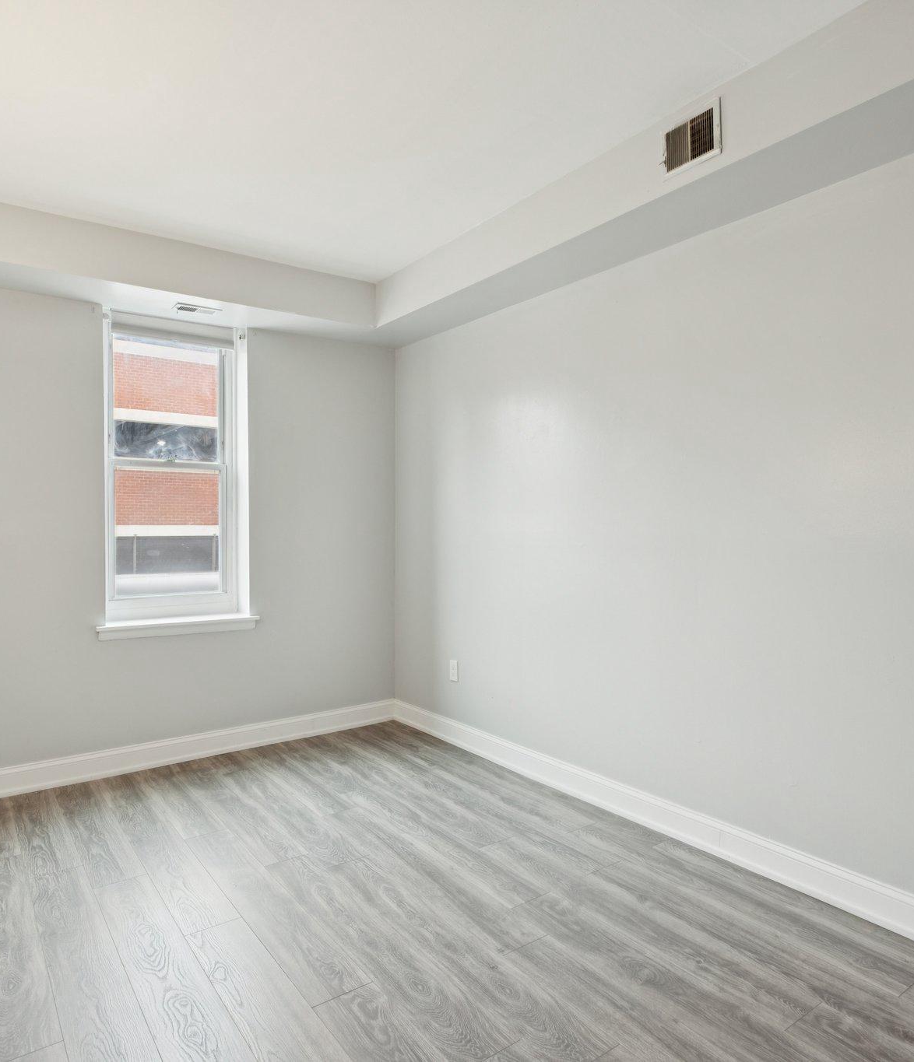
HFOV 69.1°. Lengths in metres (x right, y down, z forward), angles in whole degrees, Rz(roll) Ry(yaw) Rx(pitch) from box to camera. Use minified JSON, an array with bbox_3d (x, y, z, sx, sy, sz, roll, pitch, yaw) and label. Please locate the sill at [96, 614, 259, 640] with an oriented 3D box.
[{"bbox_3d":[-1.602,0.555,3.861,0.858,0.077,0.200,-1,1,-34],"label":"sill"}]

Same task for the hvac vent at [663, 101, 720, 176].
[{"bbox_3d":[0.805,-1.348,2.293,0.020,0.190,0.230,-1,1,-38],"label":"hvac vent"}]

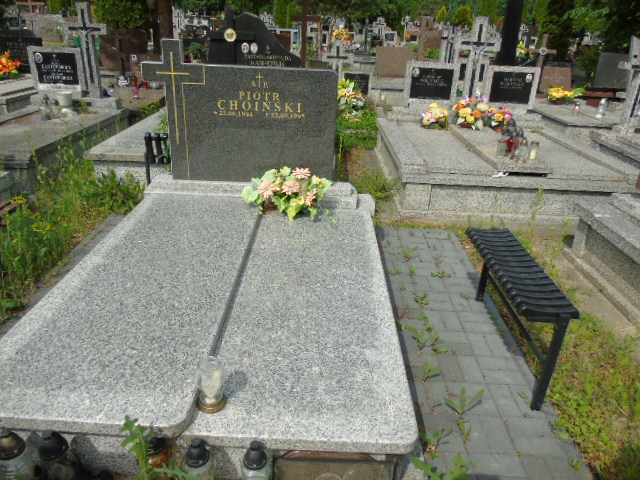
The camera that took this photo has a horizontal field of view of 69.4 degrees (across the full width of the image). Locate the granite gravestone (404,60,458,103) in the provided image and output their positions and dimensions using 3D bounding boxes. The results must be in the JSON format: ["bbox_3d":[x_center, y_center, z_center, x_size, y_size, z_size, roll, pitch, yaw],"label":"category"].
[{"bbox_3d":[1.499,-2.135,6.252,0.652,0.512,0.130,3,22,0],"label":"granite gravestone"}]

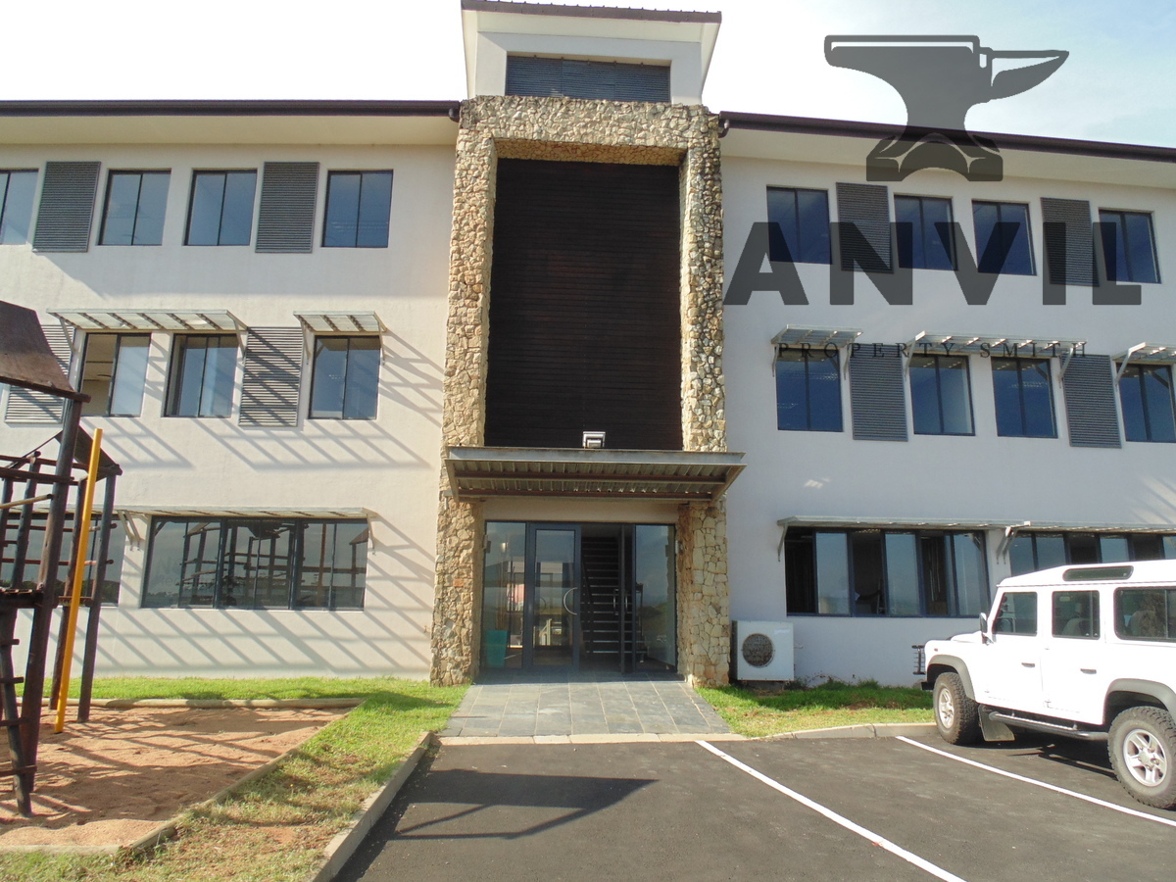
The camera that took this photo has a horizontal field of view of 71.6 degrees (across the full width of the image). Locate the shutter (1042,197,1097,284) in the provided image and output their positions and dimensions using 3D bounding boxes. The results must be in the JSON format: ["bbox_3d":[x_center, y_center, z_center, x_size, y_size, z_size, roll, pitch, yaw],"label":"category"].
[{"bbox_3d":[9.119,-3.766,15.410,0.987,1.738,0.080,2,-11,-6],"label":"shutter"}]

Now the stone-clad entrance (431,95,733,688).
[{"bbox_3d":[-0.048,-1.004,13.485,4.428,9.615,1.050,1,-11,-3],"label":"stone-clad entrance"}]

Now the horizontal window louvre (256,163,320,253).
[{"bbox_3d":[-5.378,-4.192,14.643,0.996,1.759,0.080,0,-11,1],"label":"horizontal window louvre"}]

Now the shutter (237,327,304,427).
[{"bbox_3d":[-5.578,-1.142,14.399,1.015,1.802,0.090,1,-11,1],"label":"shutter"}]

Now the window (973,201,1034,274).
[{"bbox_3d":[7.870,-3.822,15.465,1.157,1.465,0.100,2,-11,-6],"label":"window"}]

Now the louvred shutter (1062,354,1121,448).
[{"bbox_3d":[9.139,-0.724,14.809,0.987,1.739,0.080,2,-11,-6],"label":"louvred shutter"}]

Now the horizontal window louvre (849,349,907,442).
[{"bbox_3d":[5.158,-0.869,14.478,1.000,1.752,0.080,2,-11,-7],"label":"horizontal window louvre"}]

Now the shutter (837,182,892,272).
[{"bbox_3d":[5.087,-3.902,14.968,0.987,1.738,0.080,2,-11,-6],"label":"shutter"}]

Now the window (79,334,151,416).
[{"bbox_3d":[-8.421,-1.166,14.566,1.142,1.542,0.100,1,-11,1],"label":"window"}]

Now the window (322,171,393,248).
[{"bbox_3d":[-4.141,-4.182,14.726,1.171,1.490,0.120,0,-11,1],"label":"window"}]

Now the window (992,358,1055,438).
[{"bbox_3d":[8.004,-0.765,15.027,1.171,1.490,0.120,2,-11,-6],"label":"window"}]

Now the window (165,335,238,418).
[{"bbox_3d":[-6.862,-1.151,14.541,1.212,1.542,0.100,1,-11,1],"label":"window"}]

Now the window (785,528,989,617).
[{"bbox_3d":[5.165,2.271,14.090,3.638,1.512,0.120,2,-11,-6],"label":"window"}]

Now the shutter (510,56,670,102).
[{"bbox_3d":[0.014,-6.687,15.273,3.080,0.853,0.100,1,-11,-3],"label":"shutter"}]

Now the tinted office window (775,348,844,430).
[{"bbox_3d":[3.936,-0.906,14.478,1.197,1.510,0.100,2,-11,-7],"label":"tinted office window"}]

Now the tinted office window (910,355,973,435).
[{"bbox_3d":[6.410,-0.836,14.771,1.188,1.508,0.100,2,-11,-7],"label":"tinted office window"}]

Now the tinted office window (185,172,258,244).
[{"bbox_3d":[-6.796,-4.316,15.156,1.233,1.535,0.100,1,-11,1],"label":"tinted office window"}]

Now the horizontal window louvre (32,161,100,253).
[{"bbox_3d":[-9.623,-4.340,15.077,1.015,1.797,0.090,1,-11,1],"label":"horizontal window louvre"}]

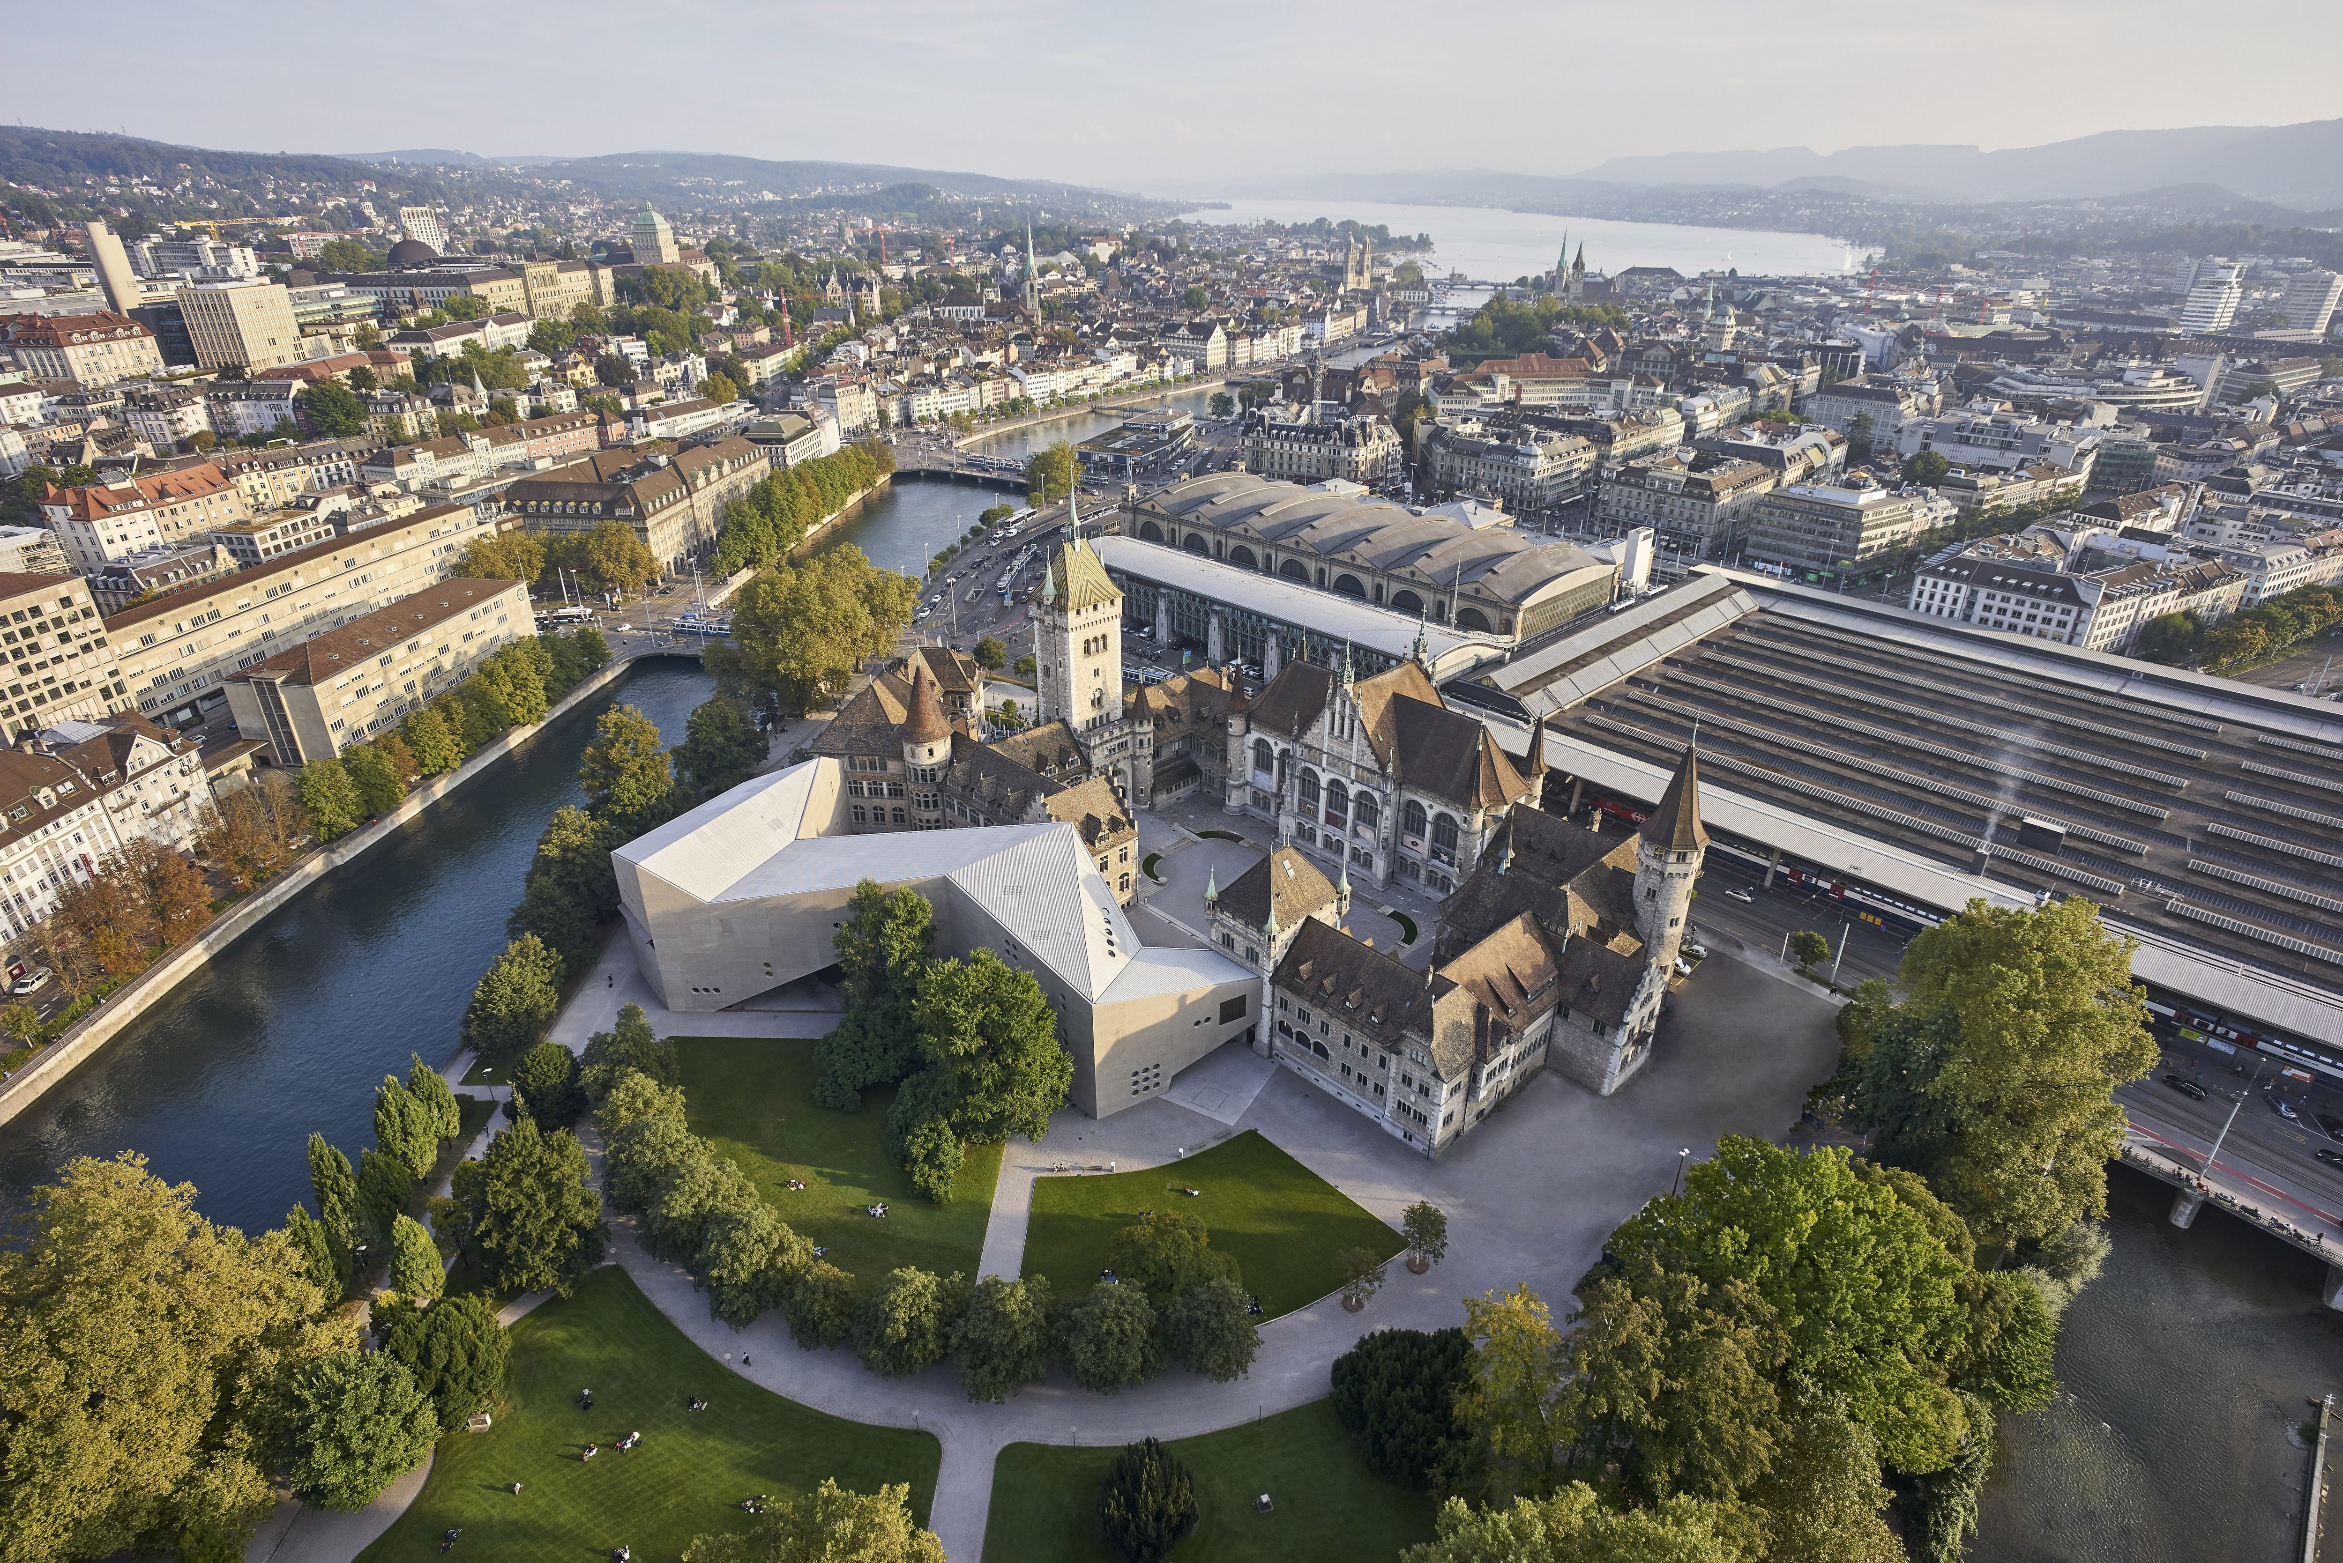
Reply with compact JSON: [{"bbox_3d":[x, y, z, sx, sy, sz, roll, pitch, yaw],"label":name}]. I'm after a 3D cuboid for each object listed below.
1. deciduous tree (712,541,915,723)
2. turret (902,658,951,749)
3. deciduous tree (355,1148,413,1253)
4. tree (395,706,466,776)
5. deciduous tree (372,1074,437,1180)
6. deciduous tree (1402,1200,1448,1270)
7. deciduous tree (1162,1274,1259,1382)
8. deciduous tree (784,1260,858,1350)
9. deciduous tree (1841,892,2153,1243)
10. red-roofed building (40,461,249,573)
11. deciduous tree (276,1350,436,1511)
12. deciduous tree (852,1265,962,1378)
[{"bbox_3d":[-81.090,-32.660,267.990,42.000,36.000,42.000,-8,28,-16],"label":"deciduous tree"},{"bbox_3d":[-42.656,-14.165,202.342,8.648,13.604,8.648,0,27,0],"label":"turret"},{"bbox_3d":[-83.770,44.000,124.560,4.300,13.200,4.300,0,26,0],"label":"deciduous tree"},{"bbox_3d":[-152.620,-7.990,241.870,11.200,14.500,11.200,-17,32,-31],"label":"tree"},{"bbox_3d":[-94.040,42.960,144.080,5.500,16.900,5.500,-21,34,-36],"label":"deciduous tree"},{"bbox_3d":[26.806,48.374,124.359,4.664,8.357,4.664,0,27,0],"label":"deciduous tree"},{"bbox_3d":[3.998,56.175,120.452,10.000,10.800,10.000,0,27,0],"label":"deciduous tree"},{"bbox_3d":[-34.599,52.252,115.707,7.579,9.328,7.579,0,27,0],"label":"deciduous tree"},{"bbox_3d":[92.509,33.099,132.644,25.060,40.650,25.060,0,27,0],"label":"deciduous tree"},{"bbox_3d":[-263.820,-68.258,304.424,14.090,21.377,36.561,8,28,15],"label":"red-roofed building"},{"bbox_3d":[-75.070,60.770,108.890,11.800,16.700,11.800,23,35,37],"label":"deciduous tree"},{"bbox_3d":[-25.230,51.750,111.030,9.800,10.800,9.800,0,26,0],"label":"deciduous tree"}]

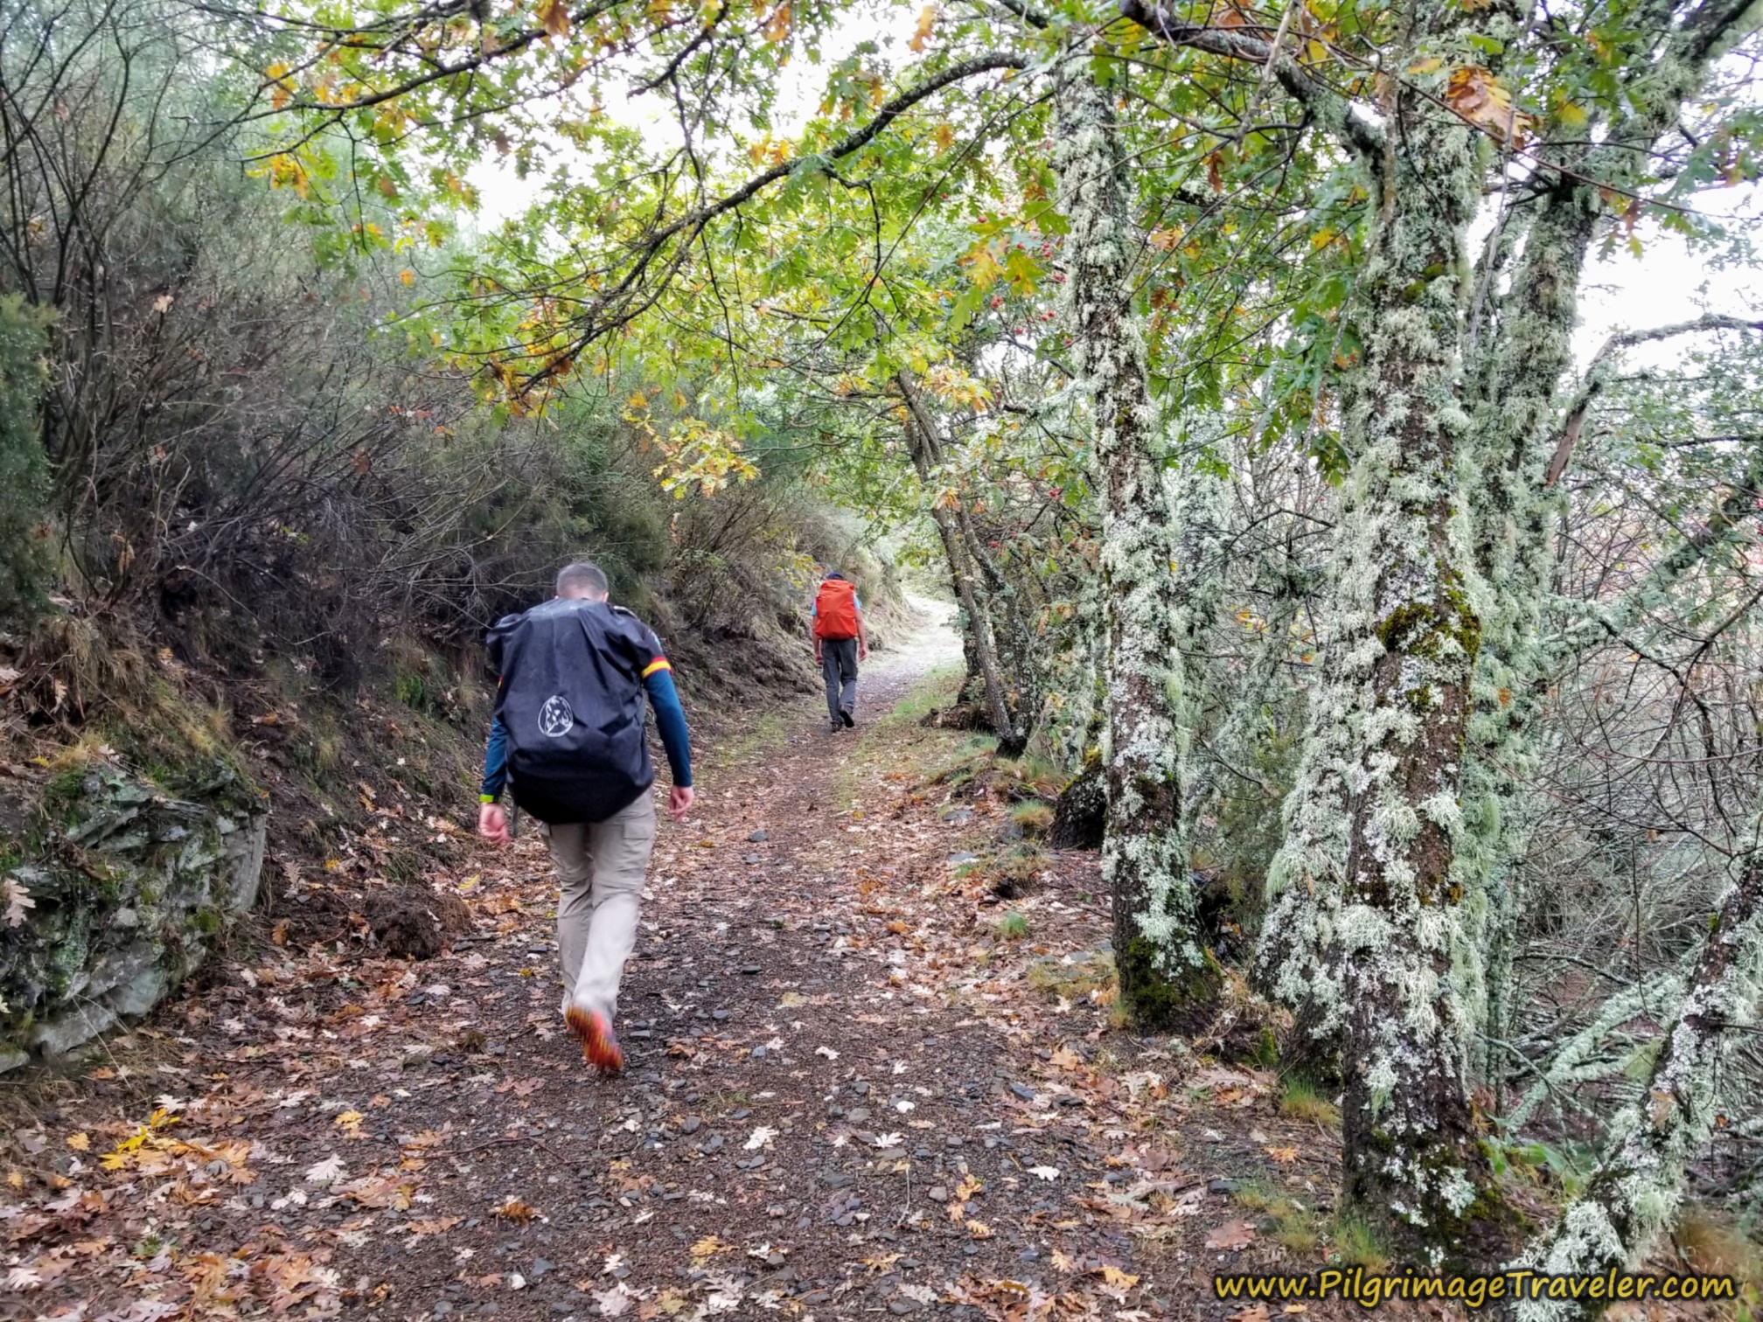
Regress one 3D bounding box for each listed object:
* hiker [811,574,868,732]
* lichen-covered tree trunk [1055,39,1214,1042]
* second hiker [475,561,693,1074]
[{"bbox_3d":[-0.426,-0.108,13.900,0.600,1.730,0.650,0,3,3],"label":"hiker"},{"bbox_3d":[0.878,-0.410,4.703,0.440,3.390,0.420,-5,3,0],"label":"lichen-covered tree trunk"},{"bbox_3d":[-0.999,0.498,4.500,0.730,1.680,0.720,0,3,3],"label":"second hiker"}]

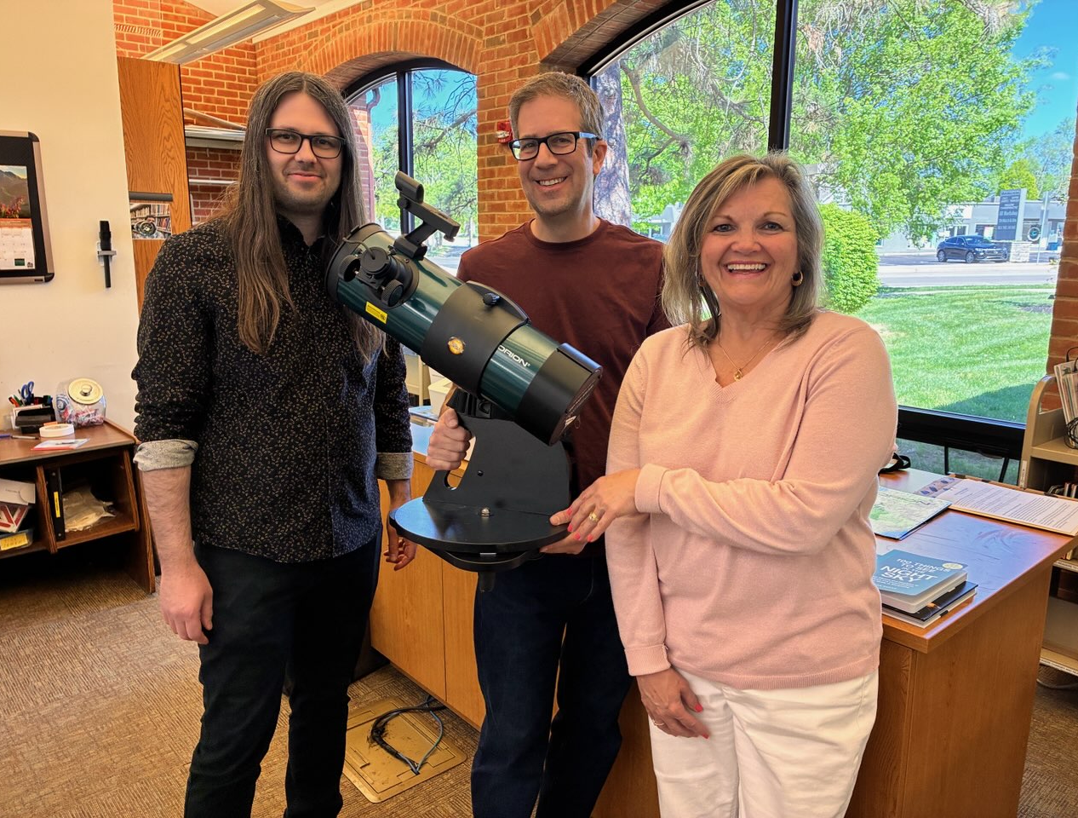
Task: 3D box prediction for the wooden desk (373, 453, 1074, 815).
[{"bbox_3d":[0.334,0.515,2.260,0.870,0.775,1.800,-10,16,-39],"label":"wooden desk"}]

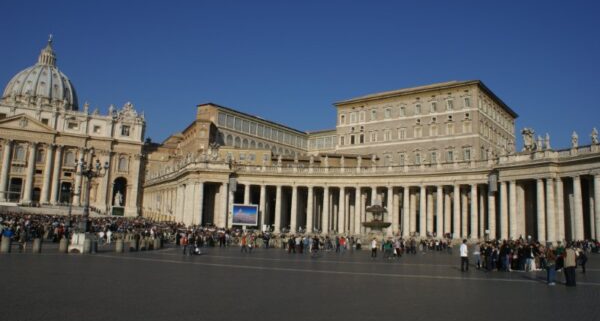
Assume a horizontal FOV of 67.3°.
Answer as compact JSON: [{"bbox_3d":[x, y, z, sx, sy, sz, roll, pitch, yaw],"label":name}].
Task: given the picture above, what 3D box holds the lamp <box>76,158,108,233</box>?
[{"bbox_3d":[-15.573,2.239,33.267,2.500,6.400,2.500,6,-10,-25],"label":"lamp"}]

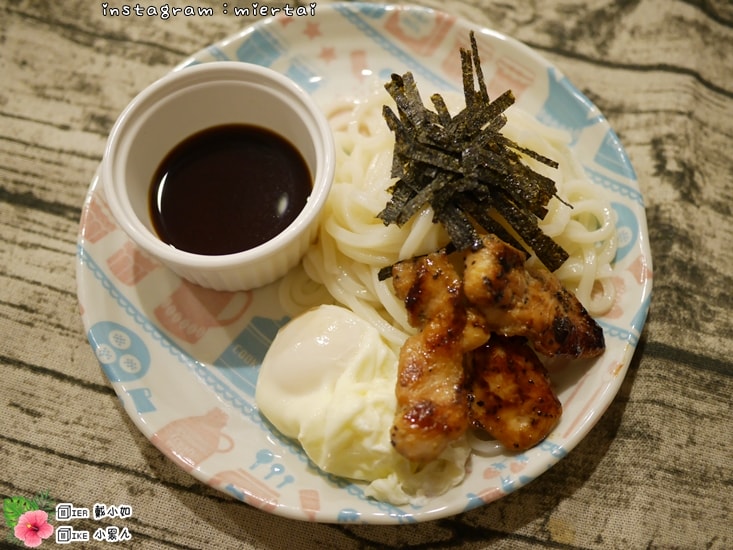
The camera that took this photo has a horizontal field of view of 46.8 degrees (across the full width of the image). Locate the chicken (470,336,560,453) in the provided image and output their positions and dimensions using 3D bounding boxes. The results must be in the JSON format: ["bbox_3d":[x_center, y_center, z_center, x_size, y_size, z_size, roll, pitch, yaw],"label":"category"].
[{"bbox_3d":[0.054,0.042,0.312,0.035,0.020,0.044,-6,69,-2],"label":"chicken"}]

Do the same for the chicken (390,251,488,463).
[{"bbox_3d":[0.026,0.030,0.310,0.033,0.027,0.074,1,69,0],"label":"chicken"}]

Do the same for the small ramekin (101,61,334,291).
[{"bbox_3d":[-0.055,-0.035,0.336,0.087,0.044,0.087,0,69,0],"label":"small ramekin"}]

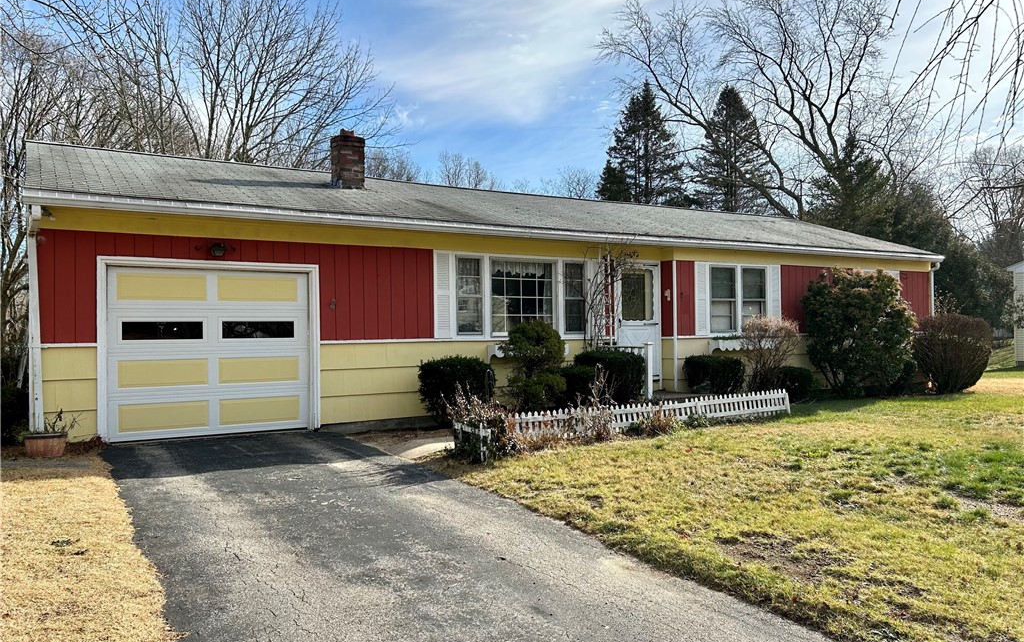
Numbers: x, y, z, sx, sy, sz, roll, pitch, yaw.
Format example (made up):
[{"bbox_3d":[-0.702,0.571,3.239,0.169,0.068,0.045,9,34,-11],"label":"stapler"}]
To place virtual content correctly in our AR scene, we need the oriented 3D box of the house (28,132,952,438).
[{"bbox_3d":[0.308,-0.866,16.678,18.200,4.900,8.150,0,-1,-32],"label":"house"}]

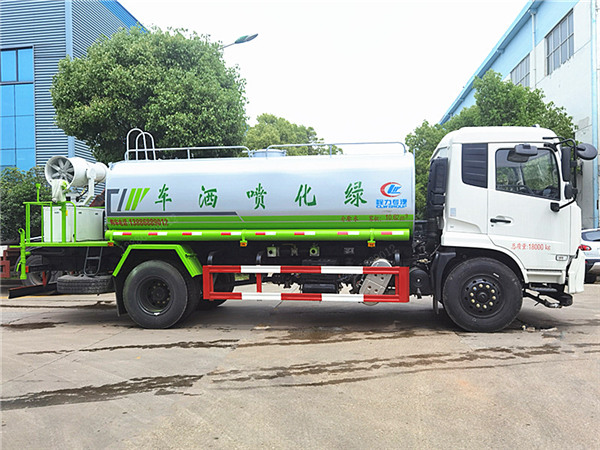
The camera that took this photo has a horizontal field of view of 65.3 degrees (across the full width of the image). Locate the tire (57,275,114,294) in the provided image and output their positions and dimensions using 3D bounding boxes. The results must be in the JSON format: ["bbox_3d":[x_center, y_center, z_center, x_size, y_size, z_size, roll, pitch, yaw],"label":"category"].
[{"bbox_3d":[-3.701,1.010,8.150,1.050,0.280,1.050,-1,1,7],"label":"tire"}]

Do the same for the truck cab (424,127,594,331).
[{"bbox_3d":[2.980,0.050,7.600,2.200,2.870,2.450,-1,1,7],"label":"truck cab"}]

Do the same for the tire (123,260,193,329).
[{"bbox_3d":[-2.147,1.046,7.199,1.050,1.050,0.300,-1,1,7],"label":"tire"}]

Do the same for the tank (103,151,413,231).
[{"bbox_3d":[-0.530,-0.430,8.030,4.650,1.380,2.300,-1,1,7],"label":"tank"}]

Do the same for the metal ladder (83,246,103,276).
[{"bbox_3d":[-3.273,0.561,7.400,0.280,0.500,0.120,-1,1,7],"label":"metal ladder"}]

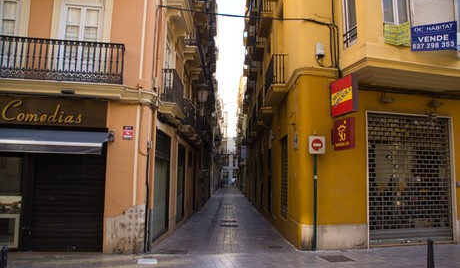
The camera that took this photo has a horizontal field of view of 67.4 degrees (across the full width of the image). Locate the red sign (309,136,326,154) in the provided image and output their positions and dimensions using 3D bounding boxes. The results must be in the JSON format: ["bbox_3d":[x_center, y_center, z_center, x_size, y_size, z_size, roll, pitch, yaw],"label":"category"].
[{"bbox_3d":[2.268,0.292,8.916,0.420,0.460,0.040,1,-8,0],"label":"red sign"}]

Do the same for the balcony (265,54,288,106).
[{"bbox_3d":[1.563,-1.700,11.676,0.550,1.170,2.350,1,-8,0],"label":"balcony"}]

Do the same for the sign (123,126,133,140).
[{"bbox_3d":[-2.457,-0.019,8.301,0.240,0.330,0.015,2,-8,-4],"label":"sign"}]

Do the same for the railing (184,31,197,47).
[{"bbox_3d":[-1.607,-4.055,15.645,0.480,0.980,2.100,1,-8,0],"label":"railing"}]

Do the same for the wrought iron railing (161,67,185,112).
[{"bbox_3d":[-1.742,-1.203,10.821,0.390,1.000,2.140,1,-8,0],"label":"wrought iron railing"}]

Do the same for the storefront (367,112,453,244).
[{"bbox_3d":[5.154,1.291,9.842,2.850,3.600,0.150,3,-8,-16],"label":"storefront"}]

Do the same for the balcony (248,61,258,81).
[{"bbox_3d":[1.740,-4.648,24.701,0.490,1.170,2.200,1,-8,0],"label":"balcony"}]

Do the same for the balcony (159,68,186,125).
[{"bbox_3d":[-1.734,-1.046,10.819,0.430,1.290,2.400,1,-8,0],"label":"balcony"}]

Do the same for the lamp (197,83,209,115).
[{"bbox_3d":[-1.169,-1.540,15.382,0.520,1.350,0.500,1,-8,0],"label":"lamp"}]

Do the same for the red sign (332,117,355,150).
[{"bbox_3d":[2.942,0.019,8.867,0.160,0.800,0.670,3,-8,-16],"label":"red sign"}]

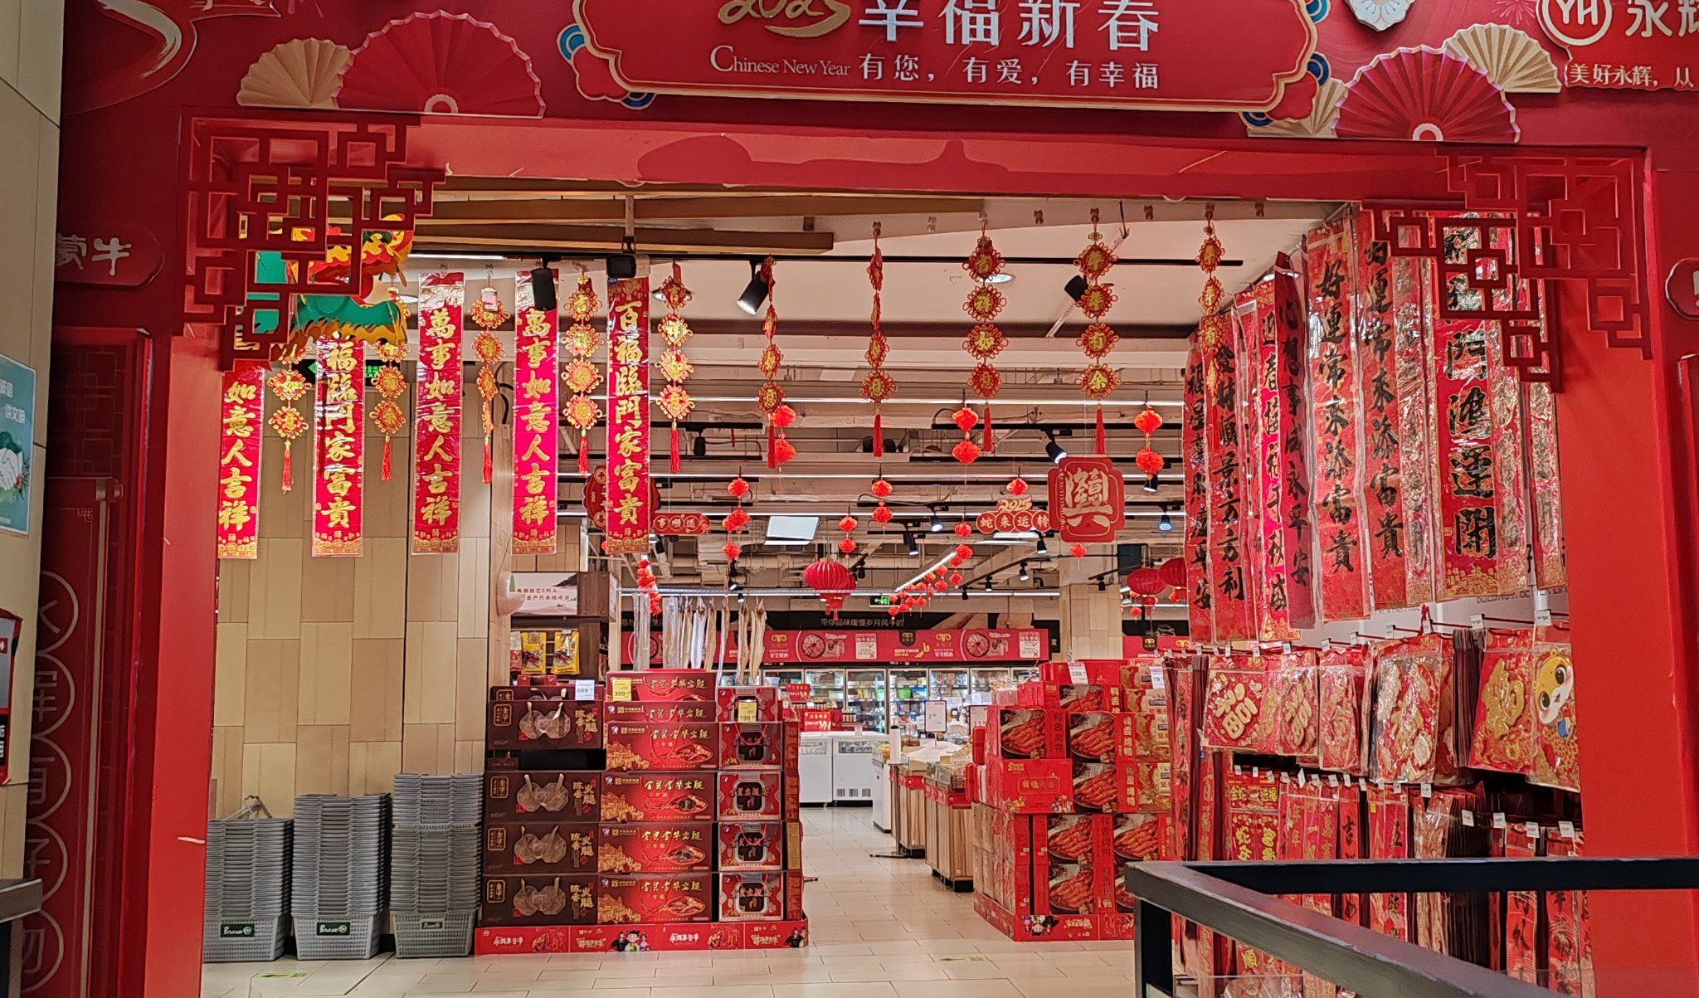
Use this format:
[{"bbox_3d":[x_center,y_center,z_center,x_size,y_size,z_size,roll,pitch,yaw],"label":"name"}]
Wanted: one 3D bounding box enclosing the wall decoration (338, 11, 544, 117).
[{"bbox_3d":[-0.789,-0.838,3.431,0.395,0.205,0.035,0,-6,-5],"label":"wall decoration"}]

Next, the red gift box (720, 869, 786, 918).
[{"bbox_3d":[-0.569,2.307,10.277,0.374,0.266,0.120,0,-6,-5],"label":"red gift box"}]

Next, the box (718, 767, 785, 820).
[{"bbox_3d":[-0.581,1.734,10.340,0.379,0.280,0.120,0,-6,-5],"label":"box"}]

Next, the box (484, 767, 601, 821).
[{"bbox_3d":[-1.787,1.746,10.369,0.679,0.296,0.130,0,-6,-5],"label":"box"}]

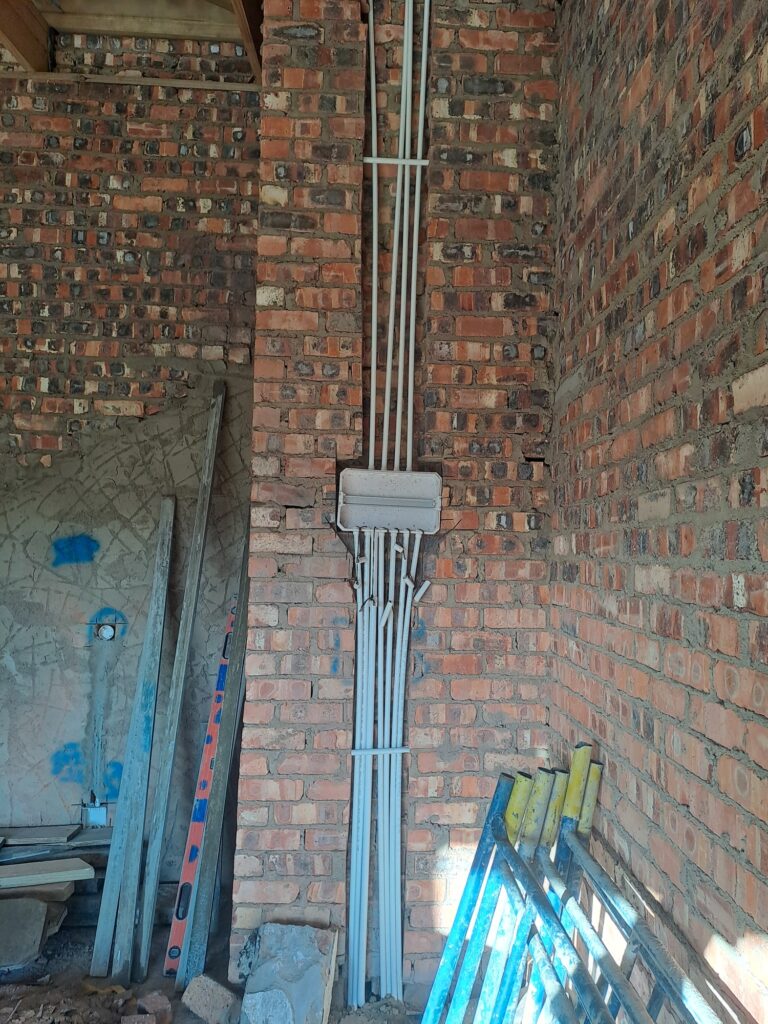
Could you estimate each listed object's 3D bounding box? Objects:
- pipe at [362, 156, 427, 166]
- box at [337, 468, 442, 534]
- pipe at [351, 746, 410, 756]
[{"bbox_3d":[0.047,-1.288,2.719,0.241,0.021,0.021,2,-3,-2],"label":"pipe"},{"bbox_3d":[0.019,-0.034,2.682,0.366,0.222,0.075,2,-3,-3],"label":"box"},{"bbox_3d":[-0.010,0.849,2.619,0.207,0.021,0.021,-2,-3,-2],"label":"pipe"}]

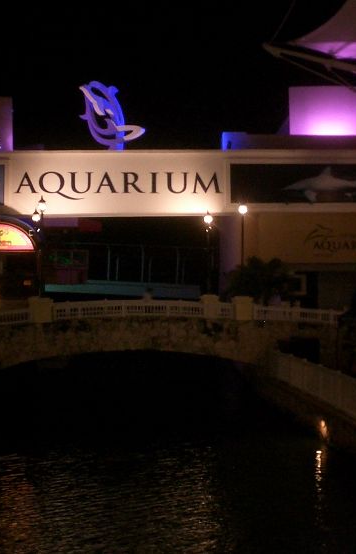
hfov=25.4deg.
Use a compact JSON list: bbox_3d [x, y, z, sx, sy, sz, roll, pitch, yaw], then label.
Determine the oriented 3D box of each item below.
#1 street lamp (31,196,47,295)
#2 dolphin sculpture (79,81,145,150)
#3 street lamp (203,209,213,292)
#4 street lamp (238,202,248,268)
[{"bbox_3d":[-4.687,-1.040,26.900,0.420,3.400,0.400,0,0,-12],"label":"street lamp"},{"bbox_3d":[-3.320,-8.187,40.000,3.300,3.550,0.700,0,0,0],"label":"dolphin sculpture"},{"bbox_3d":[1.260,-1.025,32.600,0.380,3.450,0.380,0,0,-12],"label":"street lamp"},{"bbox_3d":[2.332,-1.008,28.400,0.360,3.400,0.360,0,0,-12],"label":"street lamp"}]

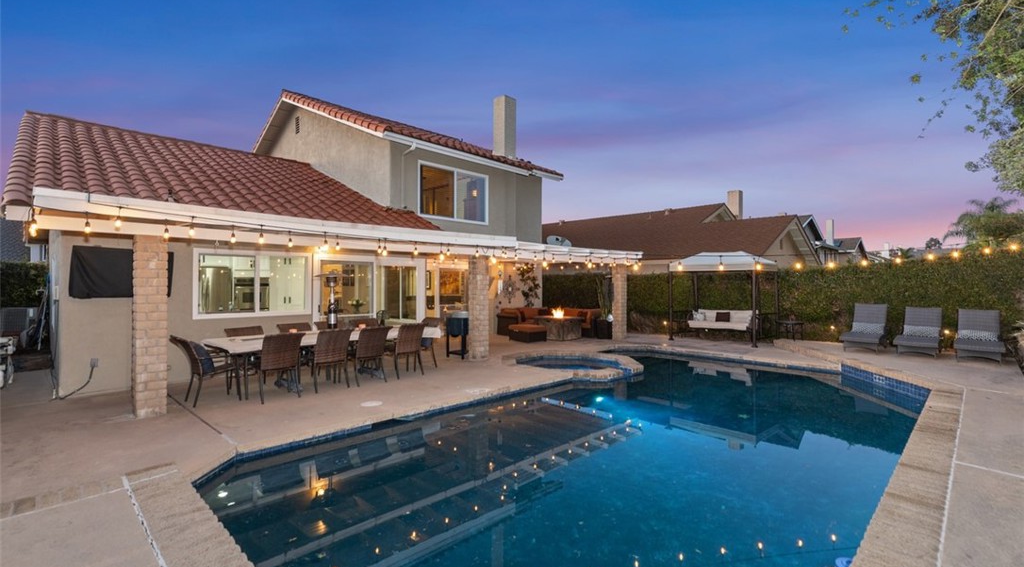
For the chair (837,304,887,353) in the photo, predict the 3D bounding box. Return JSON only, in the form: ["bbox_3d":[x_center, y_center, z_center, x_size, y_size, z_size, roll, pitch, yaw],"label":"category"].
[{"bbox_3d":[7.911,0.996,10.177,1.700,1.007,0.670,0,0,-44],"label":"chair"}]

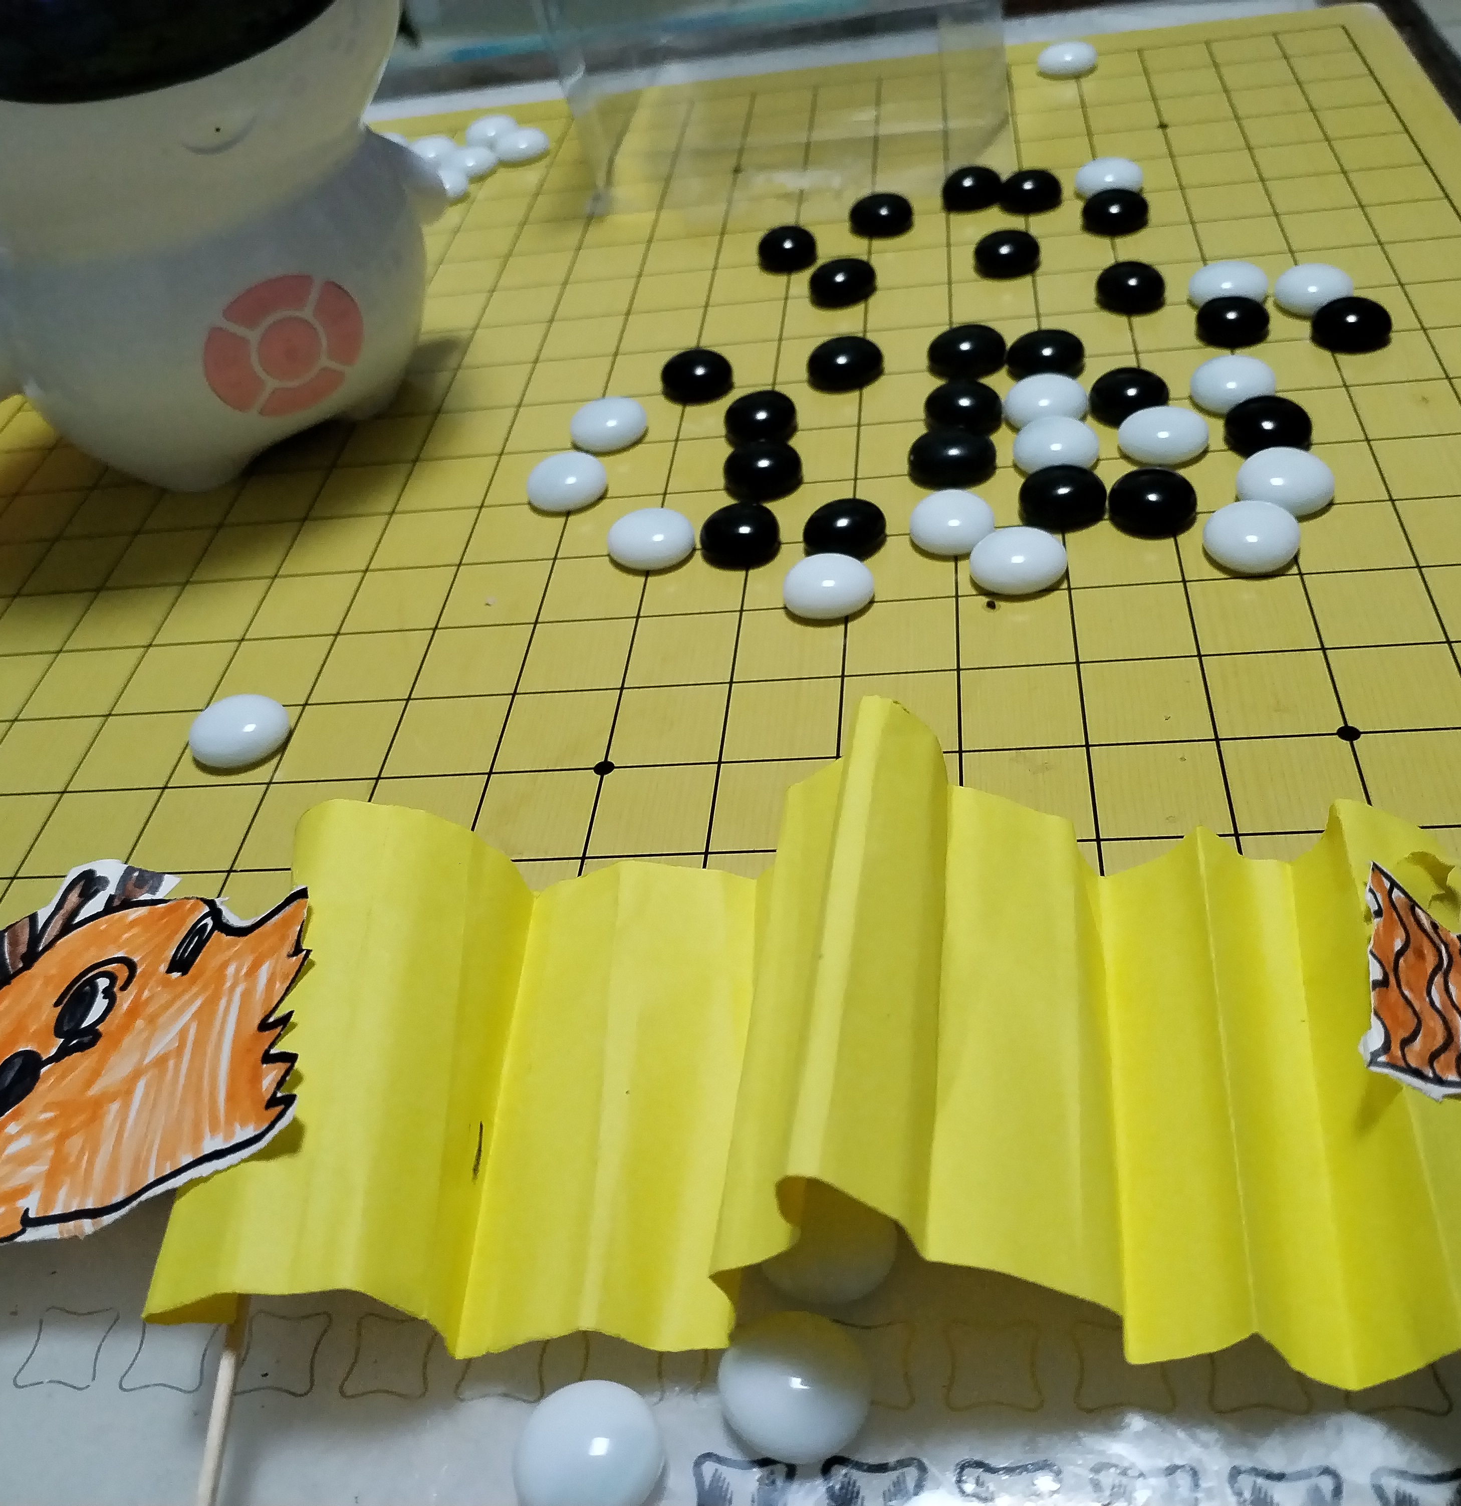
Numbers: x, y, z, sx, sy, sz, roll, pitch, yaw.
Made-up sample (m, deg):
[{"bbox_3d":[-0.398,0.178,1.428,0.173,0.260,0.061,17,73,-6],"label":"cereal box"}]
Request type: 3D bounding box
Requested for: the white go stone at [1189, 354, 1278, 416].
[{"bbox_3d":[0.120,-0.089,0.362,0.020,0.010,0.020,-3,43,10],"label":"white go stone"}]

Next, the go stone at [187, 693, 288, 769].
[{"bbox_3d":[-0.104,-0.005,0.319,0.020,0.010,0.020,-3,43,10],"label":"go stone"}]

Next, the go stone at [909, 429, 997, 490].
[{"bbox_3d":[0.051,-0.068,0.348,0.020,0.011,0.020,-3,43,9],"label":"go stone"}]

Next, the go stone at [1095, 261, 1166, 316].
[{"bbox_3d":[0.105,-0.123,0.397,0.019,0.010,0.019,-3,43,10],"label":"go stone"}]

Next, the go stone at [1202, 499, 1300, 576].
[{"bbox_3d":[0.108,-0.045,0.311,0.019,0.010,0.019,-3,43,10],"label":"go stone"}]

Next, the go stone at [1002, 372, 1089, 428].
[{"bbox_3d":[0.076,-0.085,0.362,0.020,0.009,0.020,-3,43,10],"label":"go stone"}]

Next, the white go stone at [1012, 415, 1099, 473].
[{"bbox_3d":[0.075,-0.071,0.347,0.020,0.009,0.020,-3,43,10],"label":"white go stone"}]

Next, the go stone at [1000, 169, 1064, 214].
[{"bbox_3d":[0.091,-0.170,0.457,0.020,0.010,0.020,-3,43,10],"label":"go stone"}]

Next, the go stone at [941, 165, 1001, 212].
[{"bbox_3d":[0.075,-0.174,0.465,0.020,0.010,0.020,-3,43,10],"label":"go stone"}]

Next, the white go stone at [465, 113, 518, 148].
[{"bbox_3d":[-0.089,-0.233,0.566,0.020,0.010,0.020,-3,43,10],"label":"white go stone"}]

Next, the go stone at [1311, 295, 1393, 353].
[{"bbox_3d":[0.152,-0.105,0.368,0.018,0.010,0.018,-3,43,10],"label":"go stone"}]

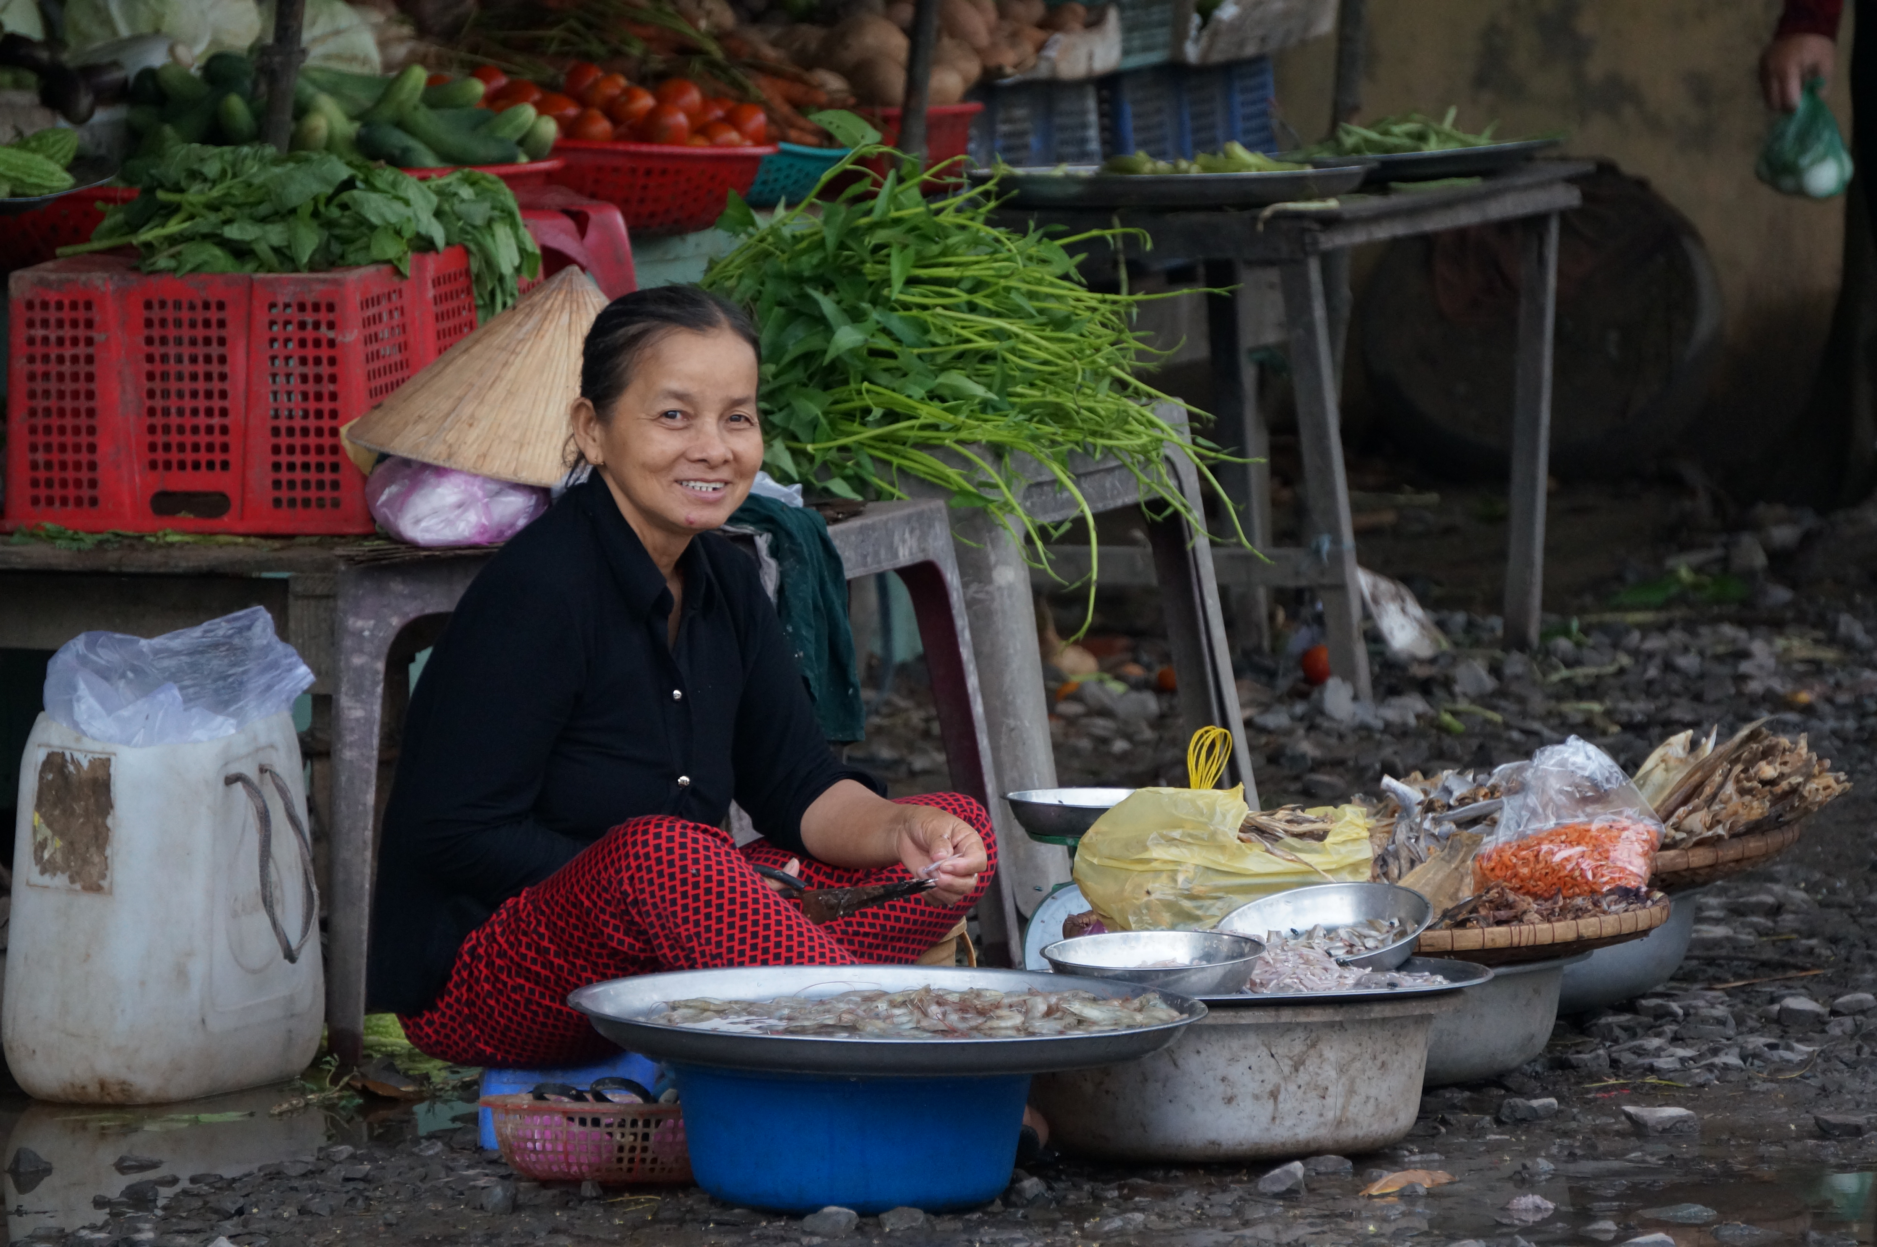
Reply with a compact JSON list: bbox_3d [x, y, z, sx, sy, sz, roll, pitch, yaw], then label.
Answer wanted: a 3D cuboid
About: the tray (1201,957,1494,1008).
[{"bbox_3d":[0.264,0.336,14.601,0.475,0.033,0.475,-3,4,0],"label":"tray"}]

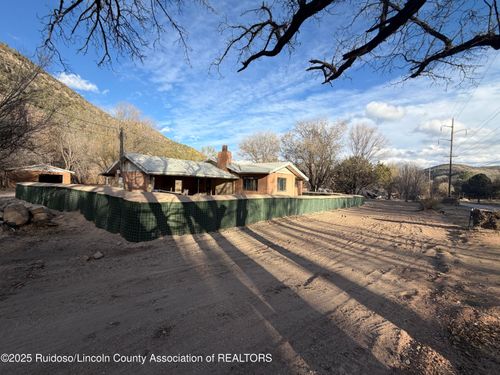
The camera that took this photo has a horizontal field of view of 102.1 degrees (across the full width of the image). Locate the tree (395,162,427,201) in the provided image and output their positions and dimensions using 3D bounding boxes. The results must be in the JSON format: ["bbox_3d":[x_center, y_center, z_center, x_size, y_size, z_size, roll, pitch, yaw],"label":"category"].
[{"bbox_3d":[23.044,-0.618,28.989,3.800,5.400,3.800,2,1,0],"label":"tree"}]

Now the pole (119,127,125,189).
[{"bbox_3d":[-8.859,-1.530,13.988,0.250,5.600,0.250,2,1,38],"label":"pole"}]

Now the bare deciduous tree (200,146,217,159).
[{"bbox_3d":[-10.144,-4.525,49.960,6.000,11.000,6.000,2,1,0],"label":"bare deciduous tree"}]

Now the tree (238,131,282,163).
[{"bbox_3d":[2.012,-4.897,39.953,8.600,12.500,8.400,2,1,0],"label":"tree"}]

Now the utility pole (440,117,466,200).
[{"bbox_3d":[44.251,-6.297,43.927,4.000,17.400,0.450,2,1,38],"label":"utility pole"}]

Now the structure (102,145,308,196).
[{"bbox_3d":[-3.492,-1.404,20.892,11.900,5.500,15.800,2,1,38],"label":"structure"}]

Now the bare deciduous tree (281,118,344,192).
[{"bbox_3d":[10.816,-4.999,33.949,10.200,13.200,9.600,2,1,0],"label":"bare deciduous tree"}]

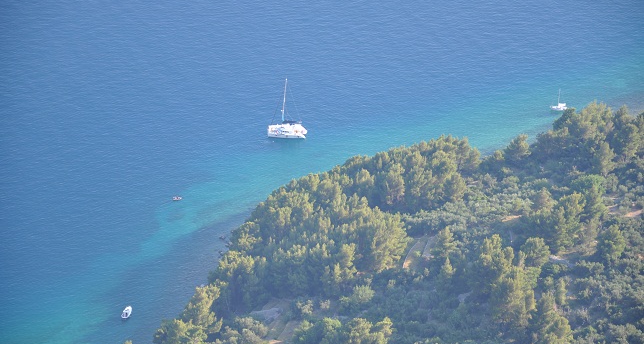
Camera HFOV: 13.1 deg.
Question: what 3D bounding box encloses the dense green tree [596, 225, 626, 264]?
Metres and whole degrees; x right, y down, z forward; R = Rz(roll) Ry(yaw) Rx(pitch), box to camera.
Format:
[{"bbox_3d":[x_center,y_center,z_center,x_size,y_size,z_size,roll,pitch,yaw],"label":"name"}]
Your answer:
[{"bbox_3d":[79.496,19.592,767.501,8.000,9.000,8.000,2,23,0],"label":"dense green tree"}]

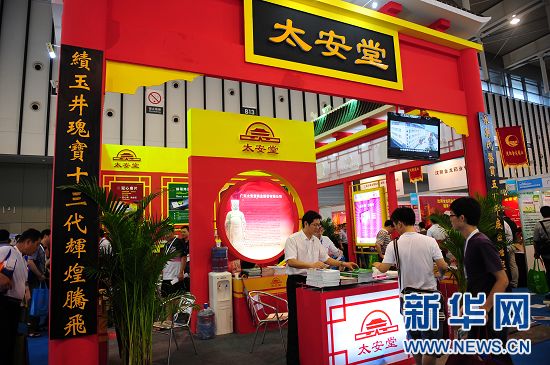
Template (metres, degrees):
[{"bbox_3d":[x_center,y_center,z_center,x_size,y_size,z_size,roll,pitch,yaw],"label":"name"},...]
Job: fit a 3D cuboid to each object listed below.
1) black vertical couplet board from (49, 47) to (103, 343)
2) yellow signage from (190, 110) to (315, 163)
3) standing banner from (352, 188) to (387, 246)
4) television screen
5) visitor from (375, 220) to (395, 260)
[{"bbox_3d":[-1.739,0.029,3.254,0.344,2.545,0.050,1,-7,-27],"label":"black vertical couplet board"},{"bbox_3d":[-0.352,-0.792,6.740,2.422,0.811,0.220,1,-7,-27],"label":"yellow signage"},{"bbox_3d":[2.050,0.785,8.007,0.100,1.200,0.920,1,-7,-27],"label":"standing banner"},{"bbox_3d":[2.038,-0.655,5.435,1.020,0.635,0.100,1,-1,-27],"label":"television screen"},{"bbox_3d":[1.642,1.374,5.308,0.420,1.660,0.500,-3,-7,11],"label":"visitor"}]

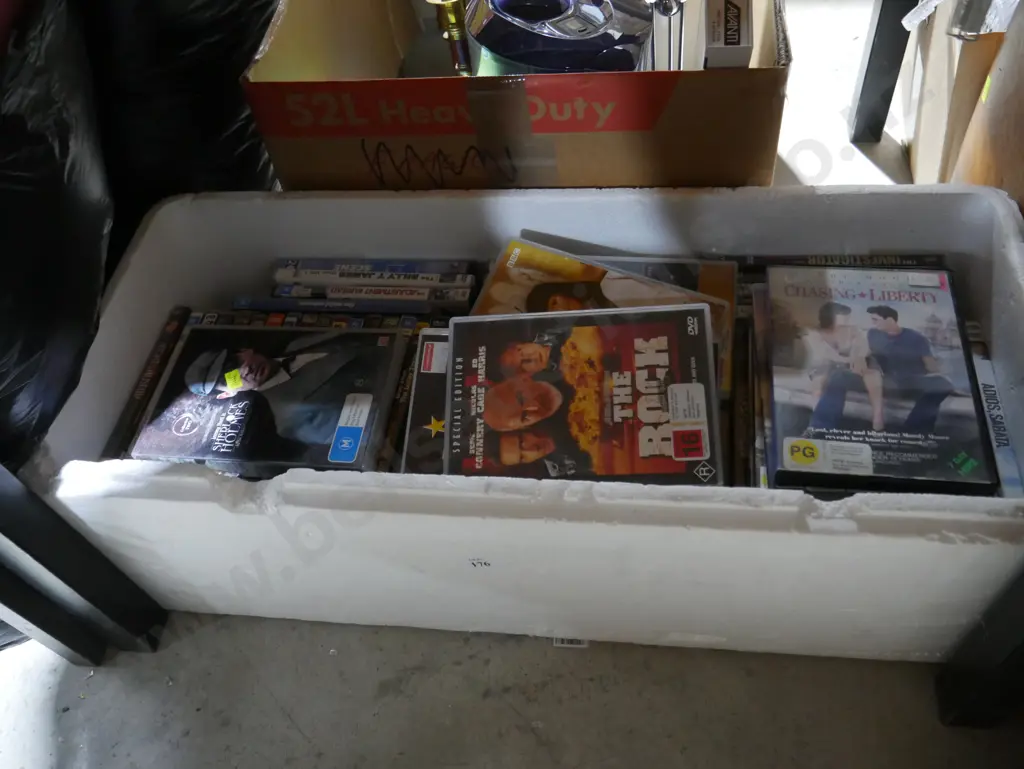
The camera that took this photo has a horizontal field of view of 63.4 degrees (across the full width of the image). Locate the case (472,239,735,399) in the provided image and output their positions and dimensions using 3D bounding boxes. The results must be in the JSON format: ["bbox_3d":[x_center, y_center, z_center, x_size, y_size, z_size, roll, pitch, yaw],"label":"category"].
[{"bbox_3d":[0.069,-0.043,0.639,0.190,0.015,0.136,17,46,6],"label":"case"}]

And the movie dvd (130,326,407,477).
[{"bbox_3d":[-0.193,0.010,0.679,0.190,0.015,0.136,2,53,6],"label":"movie dvd"}]

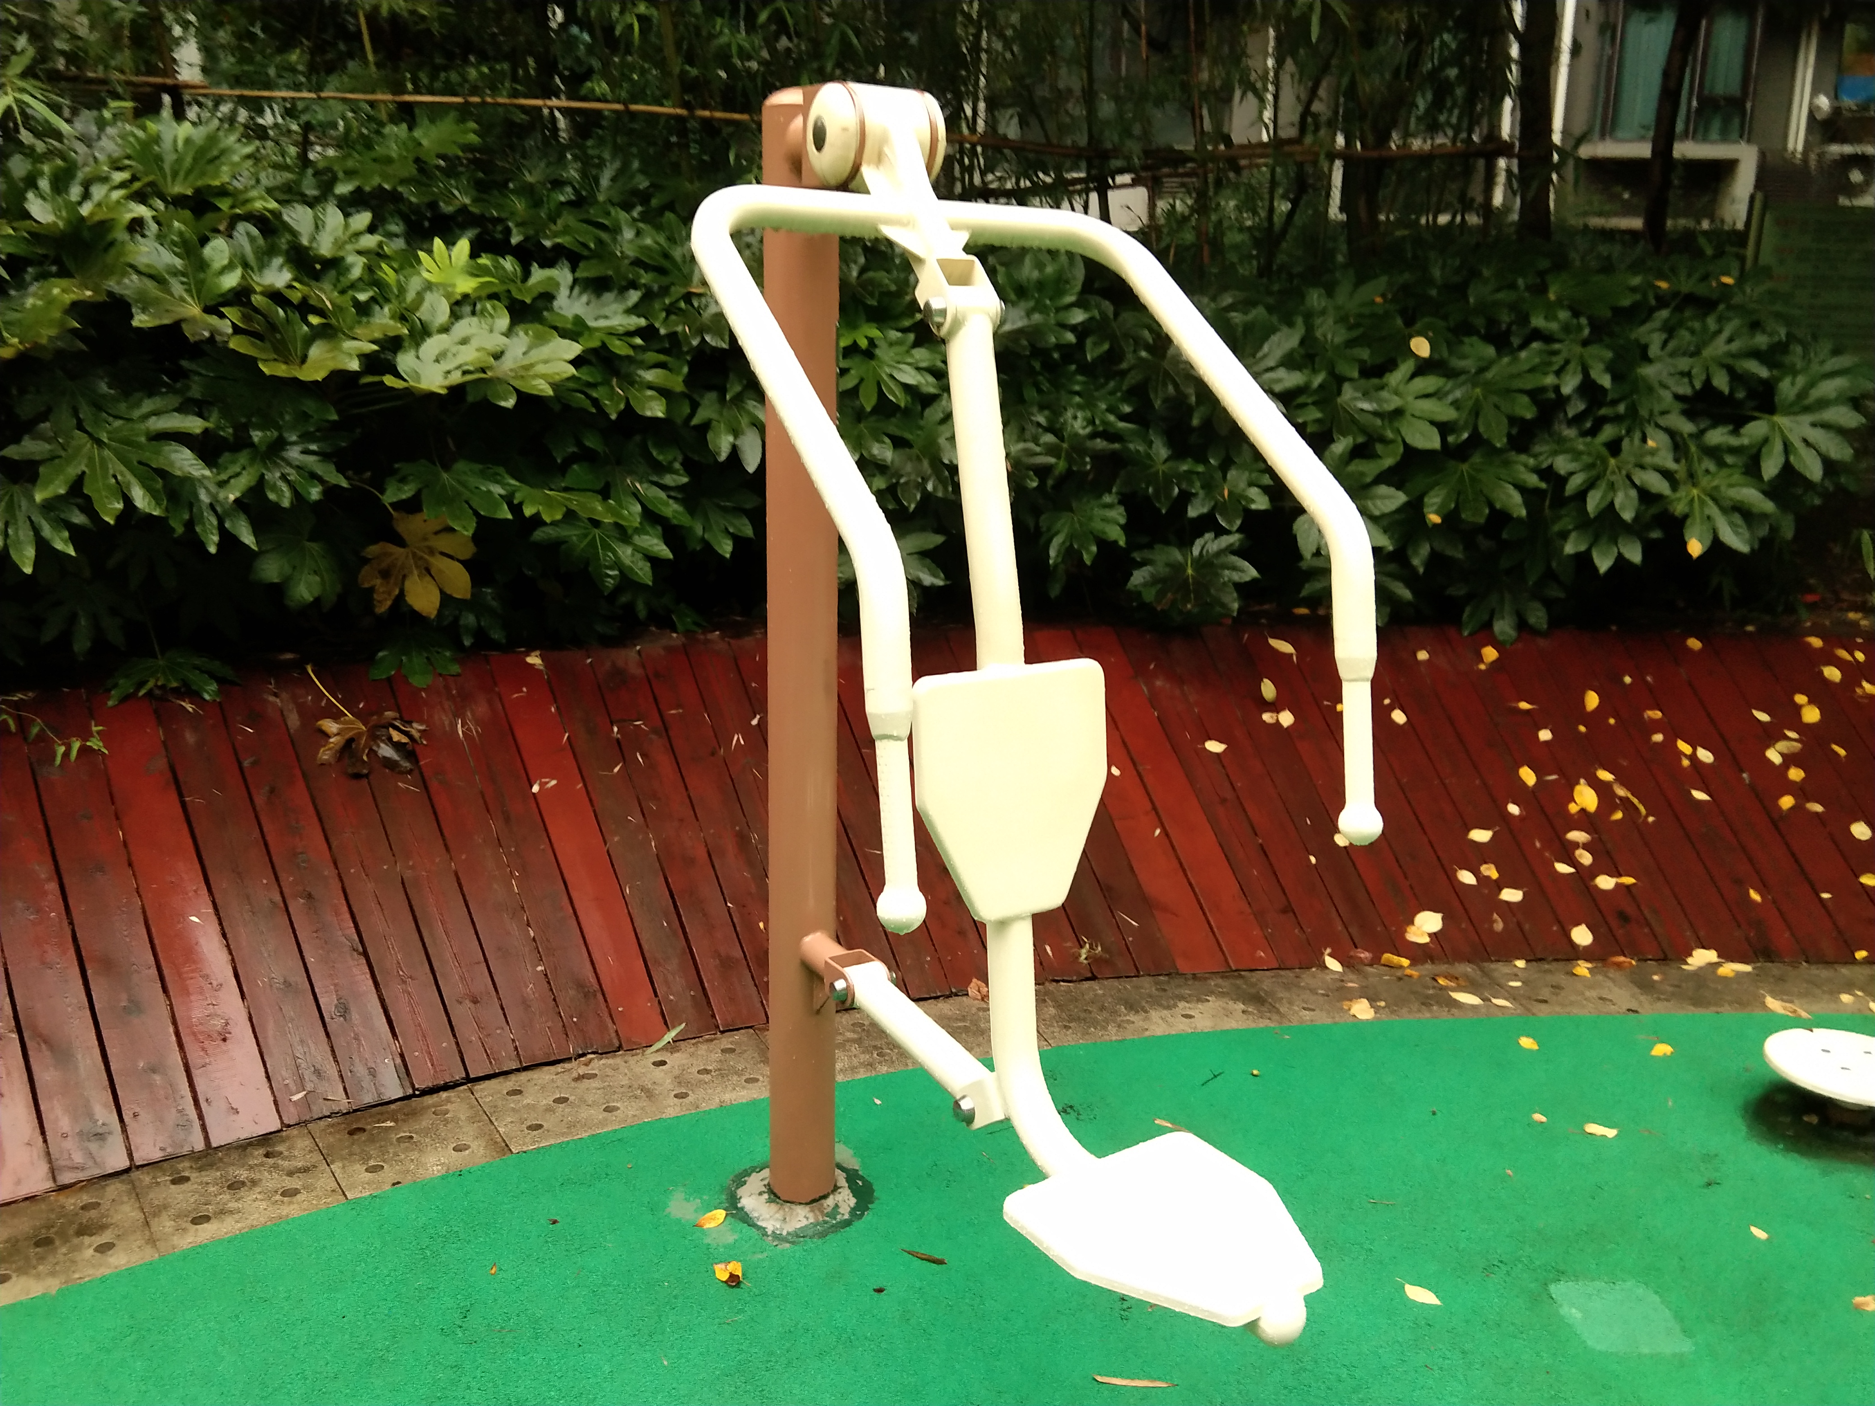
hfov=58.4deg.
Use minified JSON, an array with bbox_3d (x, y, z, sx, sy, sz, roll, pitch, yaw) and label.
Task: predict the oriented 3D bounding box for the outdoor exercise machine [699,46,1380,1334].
[{"bbox_3d":[0.079,0.105,2.256,0.720,1.830,1.292,-7,17,-30],"label":"outdoor exercise machine"}]

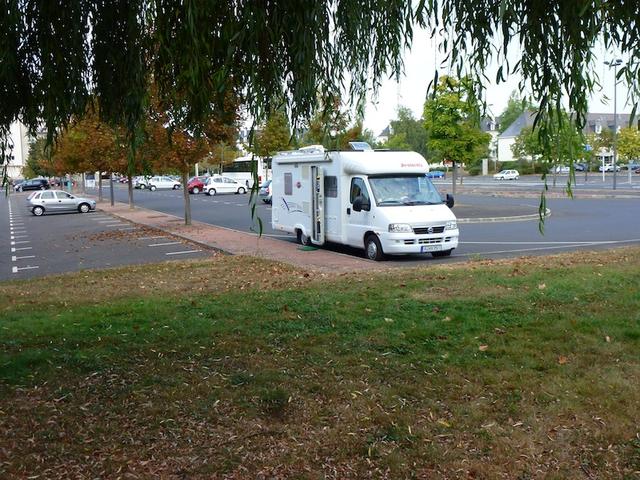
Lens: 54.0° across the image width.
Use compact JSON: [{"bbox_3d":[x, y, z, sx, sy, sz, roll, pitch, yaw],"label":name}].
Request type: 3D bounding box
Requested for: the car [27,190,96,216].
[{"bbox_3d":[-15.141,-2.208,36.876,3.820,1.440,1.650,-5,7,-27],"label":"car"}]

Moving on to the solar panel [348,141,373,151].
[{"bbox_3d":[1.175,-2.631,17.800,0.600,0.060,0.500,-5,44,-26],"label":"solar panel"}]

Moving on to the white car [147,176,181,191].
[{"bbox_3d":[-17.047,-6.191,69.000,3.600,1.430,1.650,-5,7,-26],"label":"white car"}]

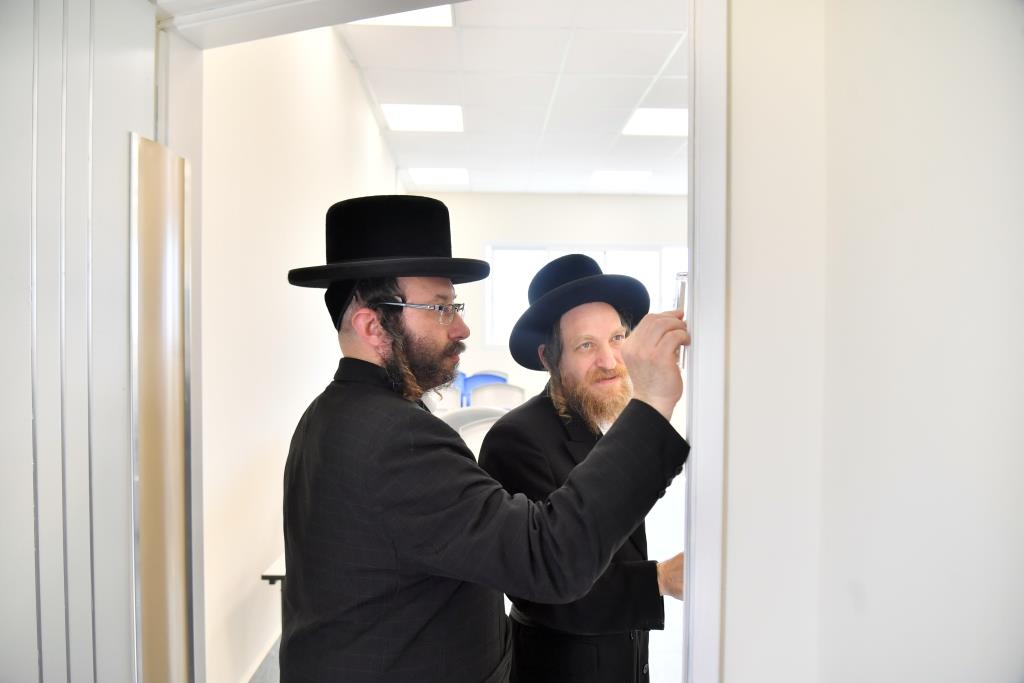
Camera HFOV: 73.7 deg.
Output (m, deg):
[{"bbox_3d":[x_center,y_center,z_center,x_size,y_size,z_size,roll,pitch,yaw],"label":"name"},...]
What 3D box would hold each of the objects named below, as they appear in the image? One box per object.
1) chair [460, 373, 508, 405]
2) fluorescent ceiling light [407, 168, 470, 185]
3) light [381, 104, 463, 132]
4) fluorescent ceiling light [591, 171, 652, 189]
[{"bbox_3d":[-0.240,0.690,6.250,0.440,0.780,0.490,0,0,-2],"label":"chair"},{"bbox_3d":[-0.709,-1.653,6.820,0.590,0.060,0.590,0,0,-2],"label":"fluorescent ceiling light"},{"bbox_3d":[-0.640,-1.646,5.021,0.590,0.060,0.590,0,0,-2],"label":"light"},{"bbox_3d":[1.090,-1.640,6.889,0.590,0.060,0.590,0,0,-2],"label":"fluorescent ceiling light"}]

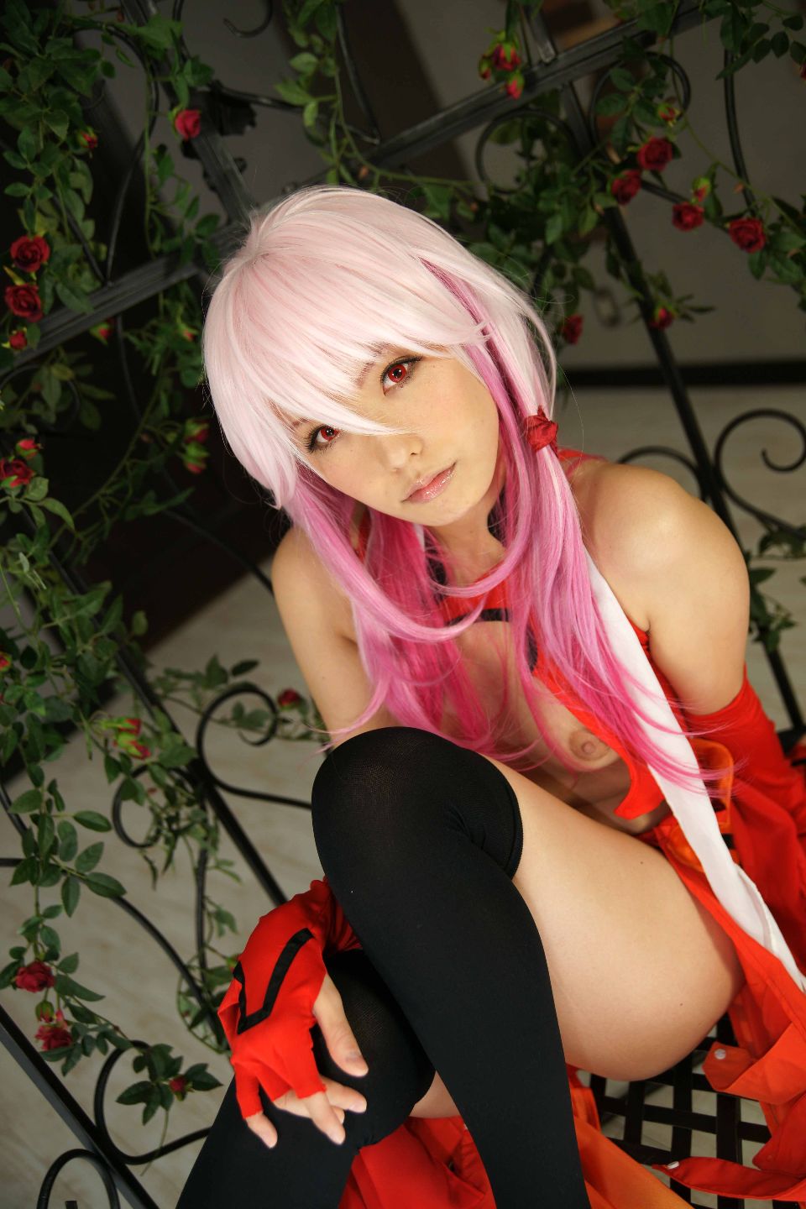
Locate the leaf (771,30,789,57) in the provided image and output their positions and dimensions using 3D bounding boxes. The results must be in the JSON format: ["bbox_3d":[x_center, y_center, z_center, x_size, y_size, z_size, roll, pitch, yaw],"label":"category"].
[{"bbox_3d":[0.353,-0.525,1.100,0.017,0.025,0.008,3,9,17],"label":"leaf"}]

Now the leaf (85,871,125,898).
[{"bbox_3d":[-0.226,0.212,0.890,0.008,0.034,0.017,113,180,-65],"label":"leaf"}]

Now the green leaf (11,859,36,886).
[{"bbox_3d":[-0.320,0.225,0.990,0.031,0.015,0.009,-48,5,-21],"label":"green leaf"}]

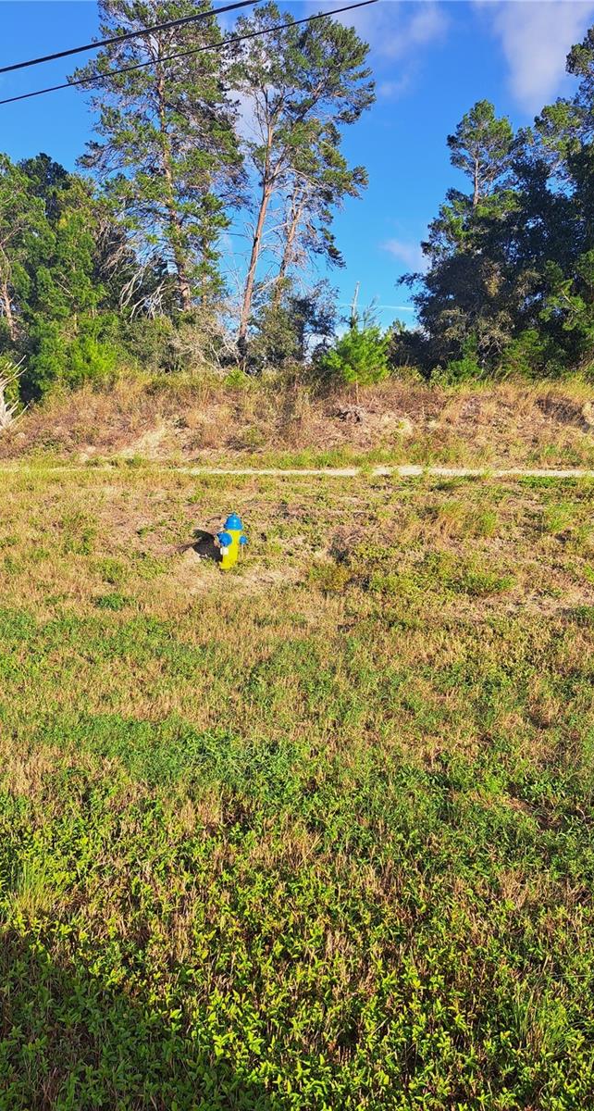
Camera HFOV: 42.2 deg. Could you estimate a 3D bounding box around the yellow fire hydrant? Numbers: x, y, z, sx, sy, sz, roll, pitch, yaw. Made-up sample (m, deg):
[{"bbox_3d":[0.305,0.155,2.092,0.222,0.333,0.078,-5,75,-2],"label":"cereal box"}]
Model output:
[{"bbox_3d":[-0.867,-0.182,9.956,0.400,0.735,0.380,11,11,25],"label":"yellow fire hydrant"}]

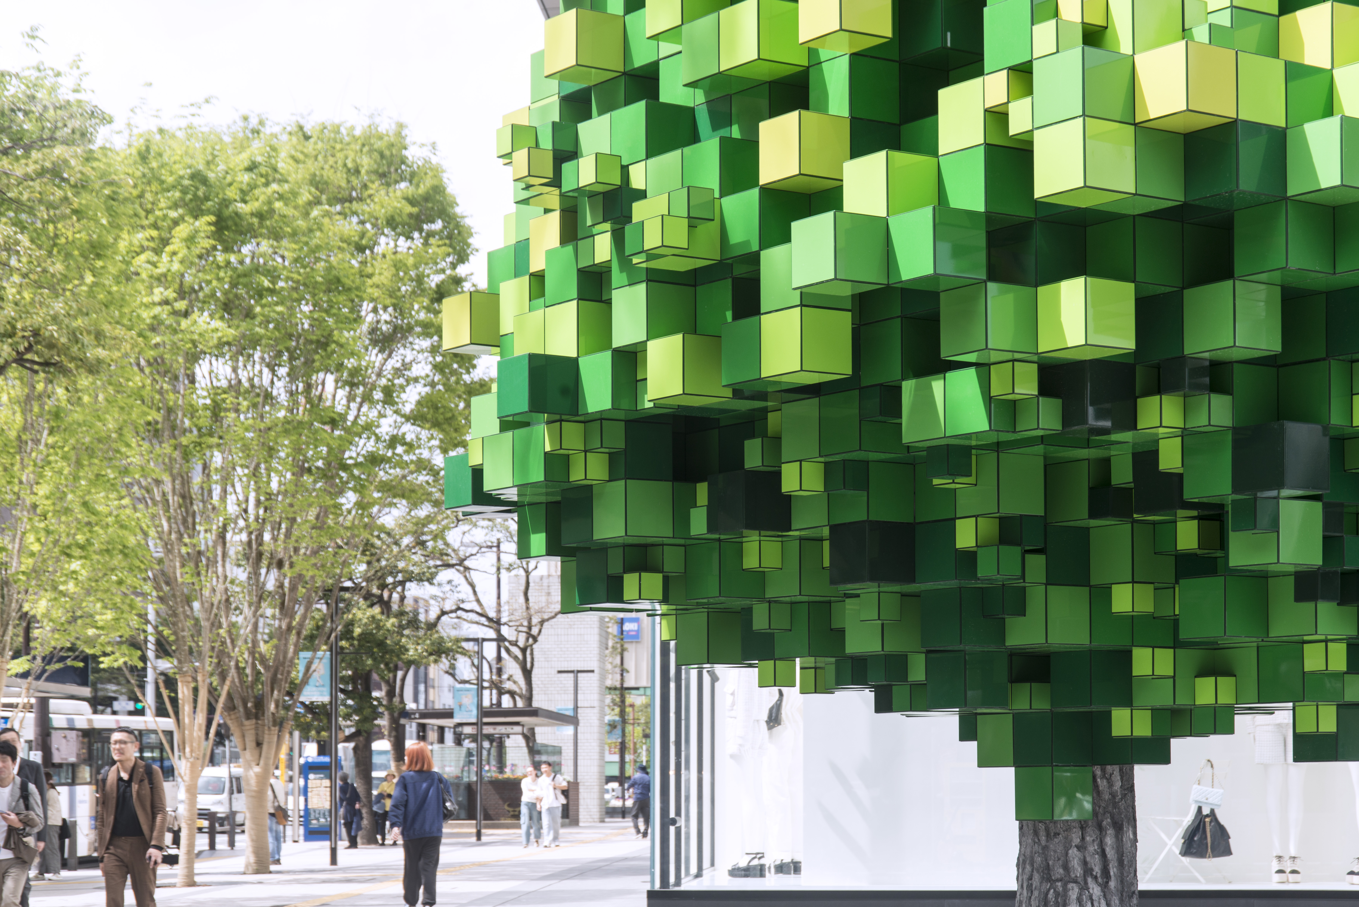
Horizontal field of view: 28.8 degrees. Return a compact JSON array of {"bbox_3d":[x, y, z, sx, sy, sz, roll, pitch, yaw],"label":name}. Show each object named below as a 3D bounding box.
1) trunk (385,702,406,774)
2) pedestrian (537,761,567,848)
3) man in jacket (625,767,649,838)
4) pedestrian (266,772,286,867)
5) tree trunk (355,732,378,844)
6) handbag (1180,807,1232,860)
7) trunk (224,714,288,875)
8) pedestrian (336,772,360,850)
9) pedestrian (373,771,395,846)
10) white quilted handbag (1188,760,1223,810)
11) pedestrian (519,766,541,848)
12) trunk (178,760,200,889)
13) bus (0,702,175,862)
[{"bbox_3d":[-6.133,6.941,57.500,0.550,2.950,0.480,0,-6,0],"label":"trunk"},{"bbox_3d":[-2.535,7.021,52.800,0.560,1.710,0.420,-1,-7,11],"label":"pedestrian"},{"bbox_3d":[-0.936,7.978,60.500,0.560,1.700,0.420,2,-6,-14],"label":"man in jacket"},{"bbox_3d":[-6.857,6.155,44.800,0.500,1.640,0.400,4,-8,-30],"label":"pedestrian"},{"bbox_3d":[-6.612,7.096,55.800,0.490,2.320,0.460,0,-6,0],"label":"tree trunk"},{"bbox_3d":[3.547,2.557,17.800,0.335,0.360,0.160,0,-6,-3],"label":"handbag"},{"bbox_3d":[-6.484,5.223,40.500,0.970,2.450,0.850,0,-6,0],"label":"trunk"},{"bbox_3d":[-6.570,7.097,52.500,0.420,1.540,0.520,-6,-9,44],"label":"pedestrian"},{"bbox_3d":[-6.109,7.376,55.000,0.480,1.580,0.360,-1,-6,6],"label":"pedestrian"},{"bbox_3d":[3.540,2.221,17.750,0.225,0.345,0.090,0,-6,-3],"label":"white quilted handbag"},{"bbox_3d":[-2.991,7.063,52.800,0.450,1.610,0.400,-1,-7,11],"label":"pedestrian"},{"bbox_3d":[-6.205,4.683,33.400,0.250,1.570,0.250,0,-6,0],"label":"trunk"},{"bbox_3d":[-12.200,6.390,50.500,2.480,3.060,10.300,0,-6,4],"label":"bus"}]

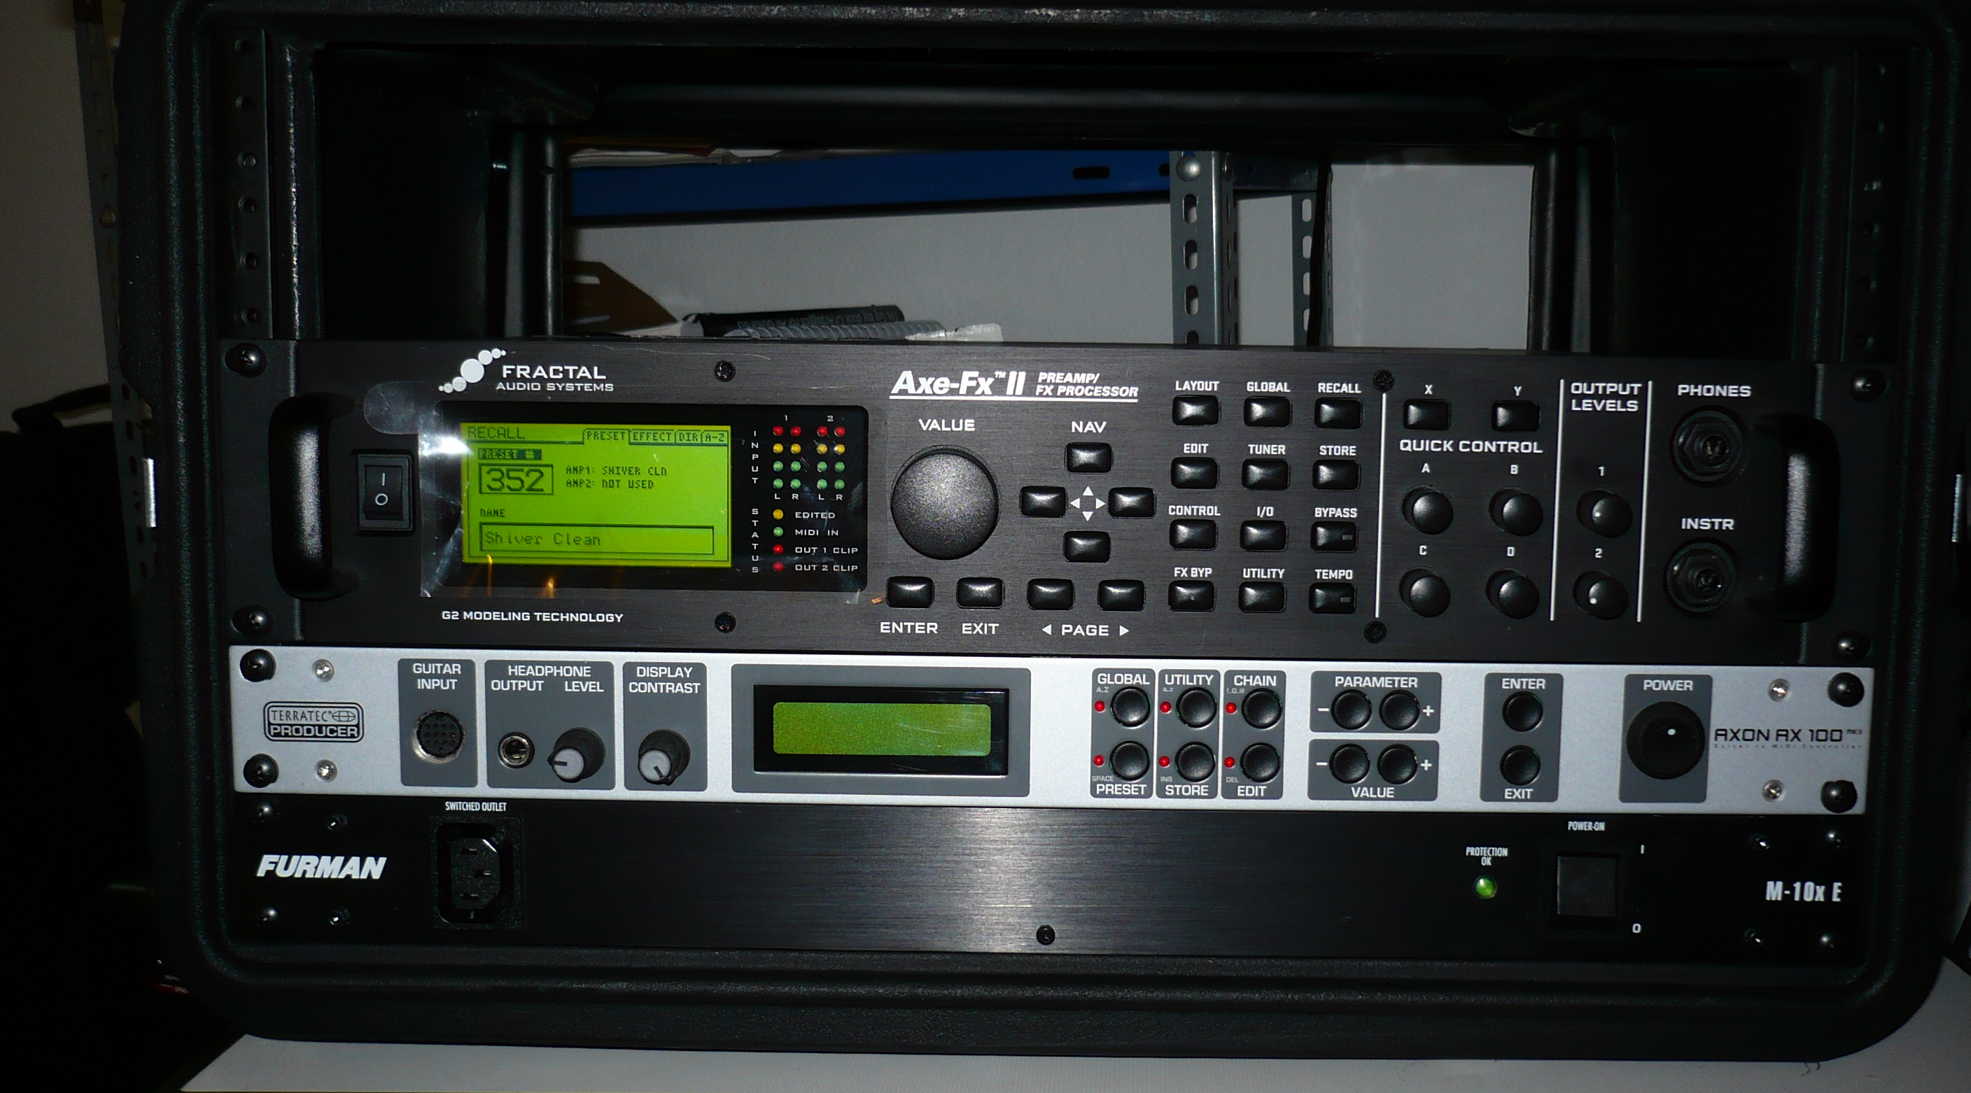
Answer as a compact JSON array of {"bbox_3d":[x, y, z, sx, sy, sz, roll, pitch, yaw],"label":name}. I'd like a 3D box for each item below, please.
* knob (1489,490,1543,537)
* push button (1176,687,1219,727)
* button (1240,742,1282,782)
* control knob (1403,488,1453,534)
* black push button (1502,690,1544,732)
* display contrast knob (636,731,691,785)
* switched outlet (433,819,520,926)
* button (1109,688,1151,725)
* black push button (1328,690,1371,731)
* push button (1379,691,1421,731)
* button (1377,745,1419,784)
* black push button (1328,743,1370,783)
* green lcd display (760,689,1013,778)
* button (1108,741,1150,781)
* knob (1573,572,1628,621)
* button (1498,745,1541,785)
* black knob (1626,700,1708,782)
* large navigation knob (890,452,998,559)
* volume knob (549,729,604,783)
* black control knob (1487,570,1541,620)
[{"bbox_3d":[0.153,-0.010,0.571,0.012,0.012,0.012,1,6,0],"label":"knob"},{"bbox_3d":[0.062,0.047,0.585,0.011,0.011,0.004,1,6,0],"label":"push button"},{"bbox_3d":[0.081,0.064,0.586,0.011,0.011,0.004,1,6,0],"label":"button"},{"bbox_3d":[0.127,-0.010,0.571,0.012,0.012,0.012,1,6,0],"label":"control knob"},{"bbox_3d":[0.157,0.048,0.584,0.012,0.012,0.005,1,7,0],"label":"black push button"},{"bbox_3d":[-0.095,0.062,0.580,0.015,0.015,0.015,1,6,0],"label":"display contrast knob"},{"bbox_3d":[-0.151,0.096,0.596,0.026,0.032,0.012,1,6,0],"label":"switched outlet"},{"bbox_3d":[0.043,0.047,0.584,0.011,0.011,0.004,1,6,0],"label":"button"},{"bbox_3d":[0.107,0.048,0.584,0.011,0.011,0.004,1,6,0],"label":"black push button"},{"bbox_3d":[0.121,0.048,0.584,0.012,0.012,0.005,1,7,0],"label":"push button"},{"bbox_3d":[0.121,0.064,0.586,0.012,0.012,0.005,1,7,0],"label":"button"},{"bbox_3d":[0.107,0.064,0.586,0.012,0.012,0.005,1,7,0],"label":"black push button"},{"bbox_3d":[-0.031,0.054,0.589,0.074,0.026,0.005,1,6,0],"label":"green lcd display"},{"bbox_3d":[0.042,0.063,0.586,0.012,0.012,0.005,1,7,0],"label":"button"},{"bbox_3d":[0.178,0.014,0.574,0.012,0.012,0.012,1,6,0],"label":"knob"},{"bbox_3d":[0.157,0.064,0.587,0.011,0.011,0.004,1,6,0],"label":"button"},{"bbox_3d":[0.200,0.057,0.584,0.023,0.023,0.005,1,6,0],"label":"black knob"},{"bbox_3d":[-0.011,-0.012,0.568,0.031,0.031,0.017,1,7,0],"label":"large navigation knob"},{"bbox_3d":[-0.119,0.062,0.580,0.015,0.015,0.015,1,6,0],"label":"volume knob"},{"bbox_3d":[0.153,0.014,0.576,0.012,0.012,0.012,1,6,0],"label":"black control knob"}]

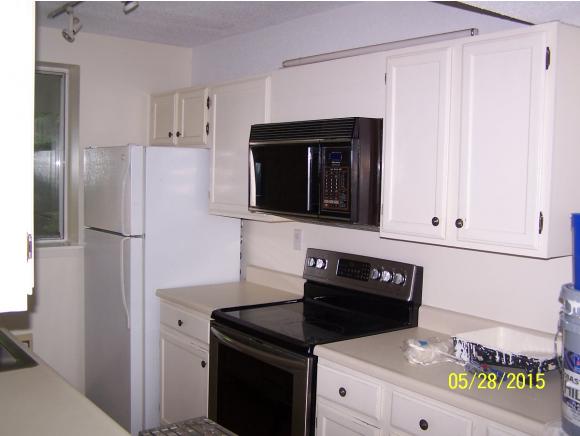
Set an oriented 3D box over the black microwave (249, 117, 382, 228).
[{"bbox_3d":[0.200,-0.218,3.030,0.430,0.450,0.775,-2,5,-38],"label":"black microwave"}]

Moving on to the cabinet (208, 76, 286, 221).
[{"bbox_3d":[-0.166,-0.379,3.599,0.308,0.761,0.617,-2,5,-38],"label":"cabinet"}]

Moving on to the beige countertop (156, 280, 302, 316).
[{"bbox_3d":[-0.314,0.451,3.564,0.635,0.042,0.618,-2,5,-38],"label":"beige countertop"}]

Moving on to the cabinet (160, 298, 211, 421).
[{"bbox_3d":[-0.314,0.905,3.602,0.615,0.874,0.612,-2,5,-38],"label":"cabinet"}]

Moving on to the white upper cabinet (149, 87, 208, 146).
[{"bbox_3d":[-0.594,-0.631,4.129,0.308,0.353,0.777,-2,5,-38],"label":"white upper cabinet"}]

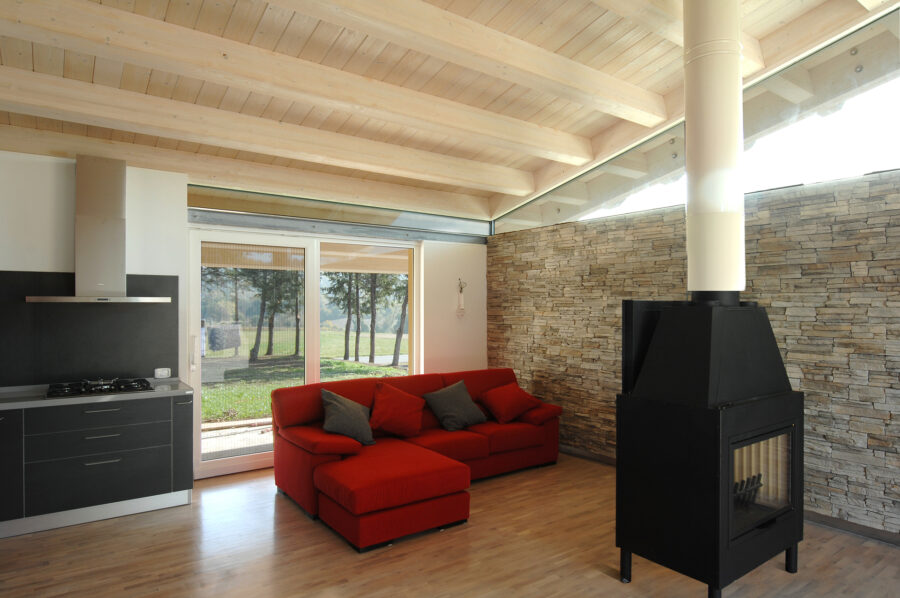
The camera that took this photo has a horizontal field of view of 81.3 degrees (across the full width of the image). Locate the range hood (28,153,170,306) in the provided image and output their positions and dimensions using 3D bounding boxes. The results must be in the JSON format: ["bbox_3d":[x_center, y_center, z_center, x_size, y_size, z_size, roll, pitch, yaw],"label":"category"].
[{"bbox_3d":[-2.737,-0.532,4.144,0.900,1.121,0.520,0,-1,-34],"label":"range hood"}]

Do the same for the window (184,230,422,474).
[{"bbox_3d":[-1.401,0.518,5.448,2.385,2.270,0.120,0,-1,-34],"label":"window"}]

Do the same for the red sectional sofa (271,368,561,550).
[{"bbox_3d":[-0.030,1.214,4.657,2.620,0.865,1.546,0,-1,-34],"label":"red sectional sofa"}]

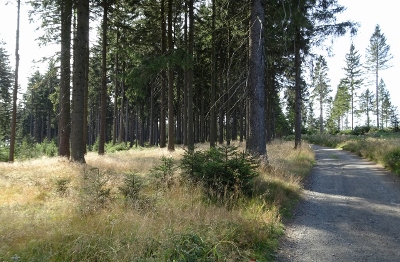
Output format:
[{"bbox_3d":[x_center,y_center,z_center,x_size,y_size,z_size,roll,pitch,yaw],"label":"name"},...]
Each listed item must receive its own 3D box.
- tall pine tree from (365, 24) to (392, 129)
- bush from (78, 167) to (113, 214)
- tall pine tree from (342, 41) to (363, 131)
[{"bbox_3d":[32.087,-9.797,54.000,5.030,19.050,5.030,0,-1,0],"label":"tall pine tree"},{"bbox_3d":[-2.122,1.208,6.100,0.670,0.930,0.670,0,-1,0],"label":"bush"},{"bbox_3d":[27.921,-8.147,55.000,3.660,15.750,3.660,0,-1,0],"label":"tall pine tree"}]

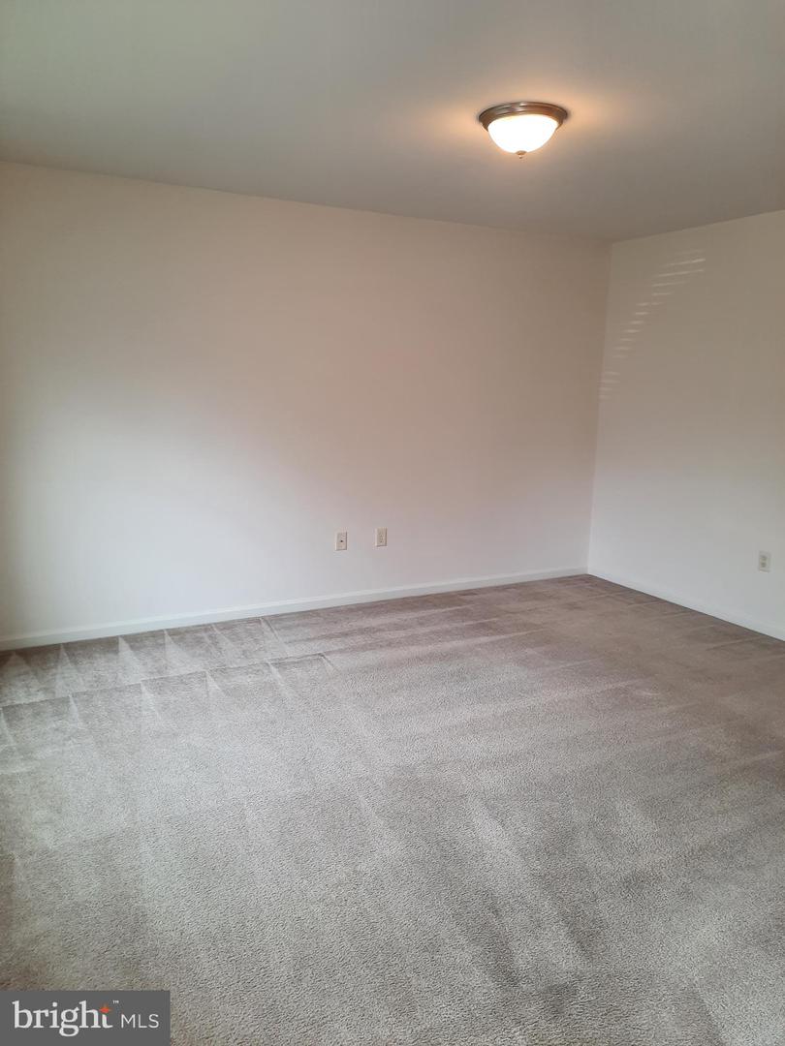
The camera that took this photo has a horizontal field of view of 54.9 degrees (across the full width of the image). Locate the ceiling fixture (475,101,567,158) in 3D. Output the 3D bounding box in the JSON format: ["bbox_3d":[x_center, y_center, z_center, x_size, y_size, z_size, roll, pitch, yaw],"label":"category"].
[{"bbox_3d":[0.491,-1.457,2.860,0.330,0.142,0.330,1,11,0],"label":"ceiling fixture"}]

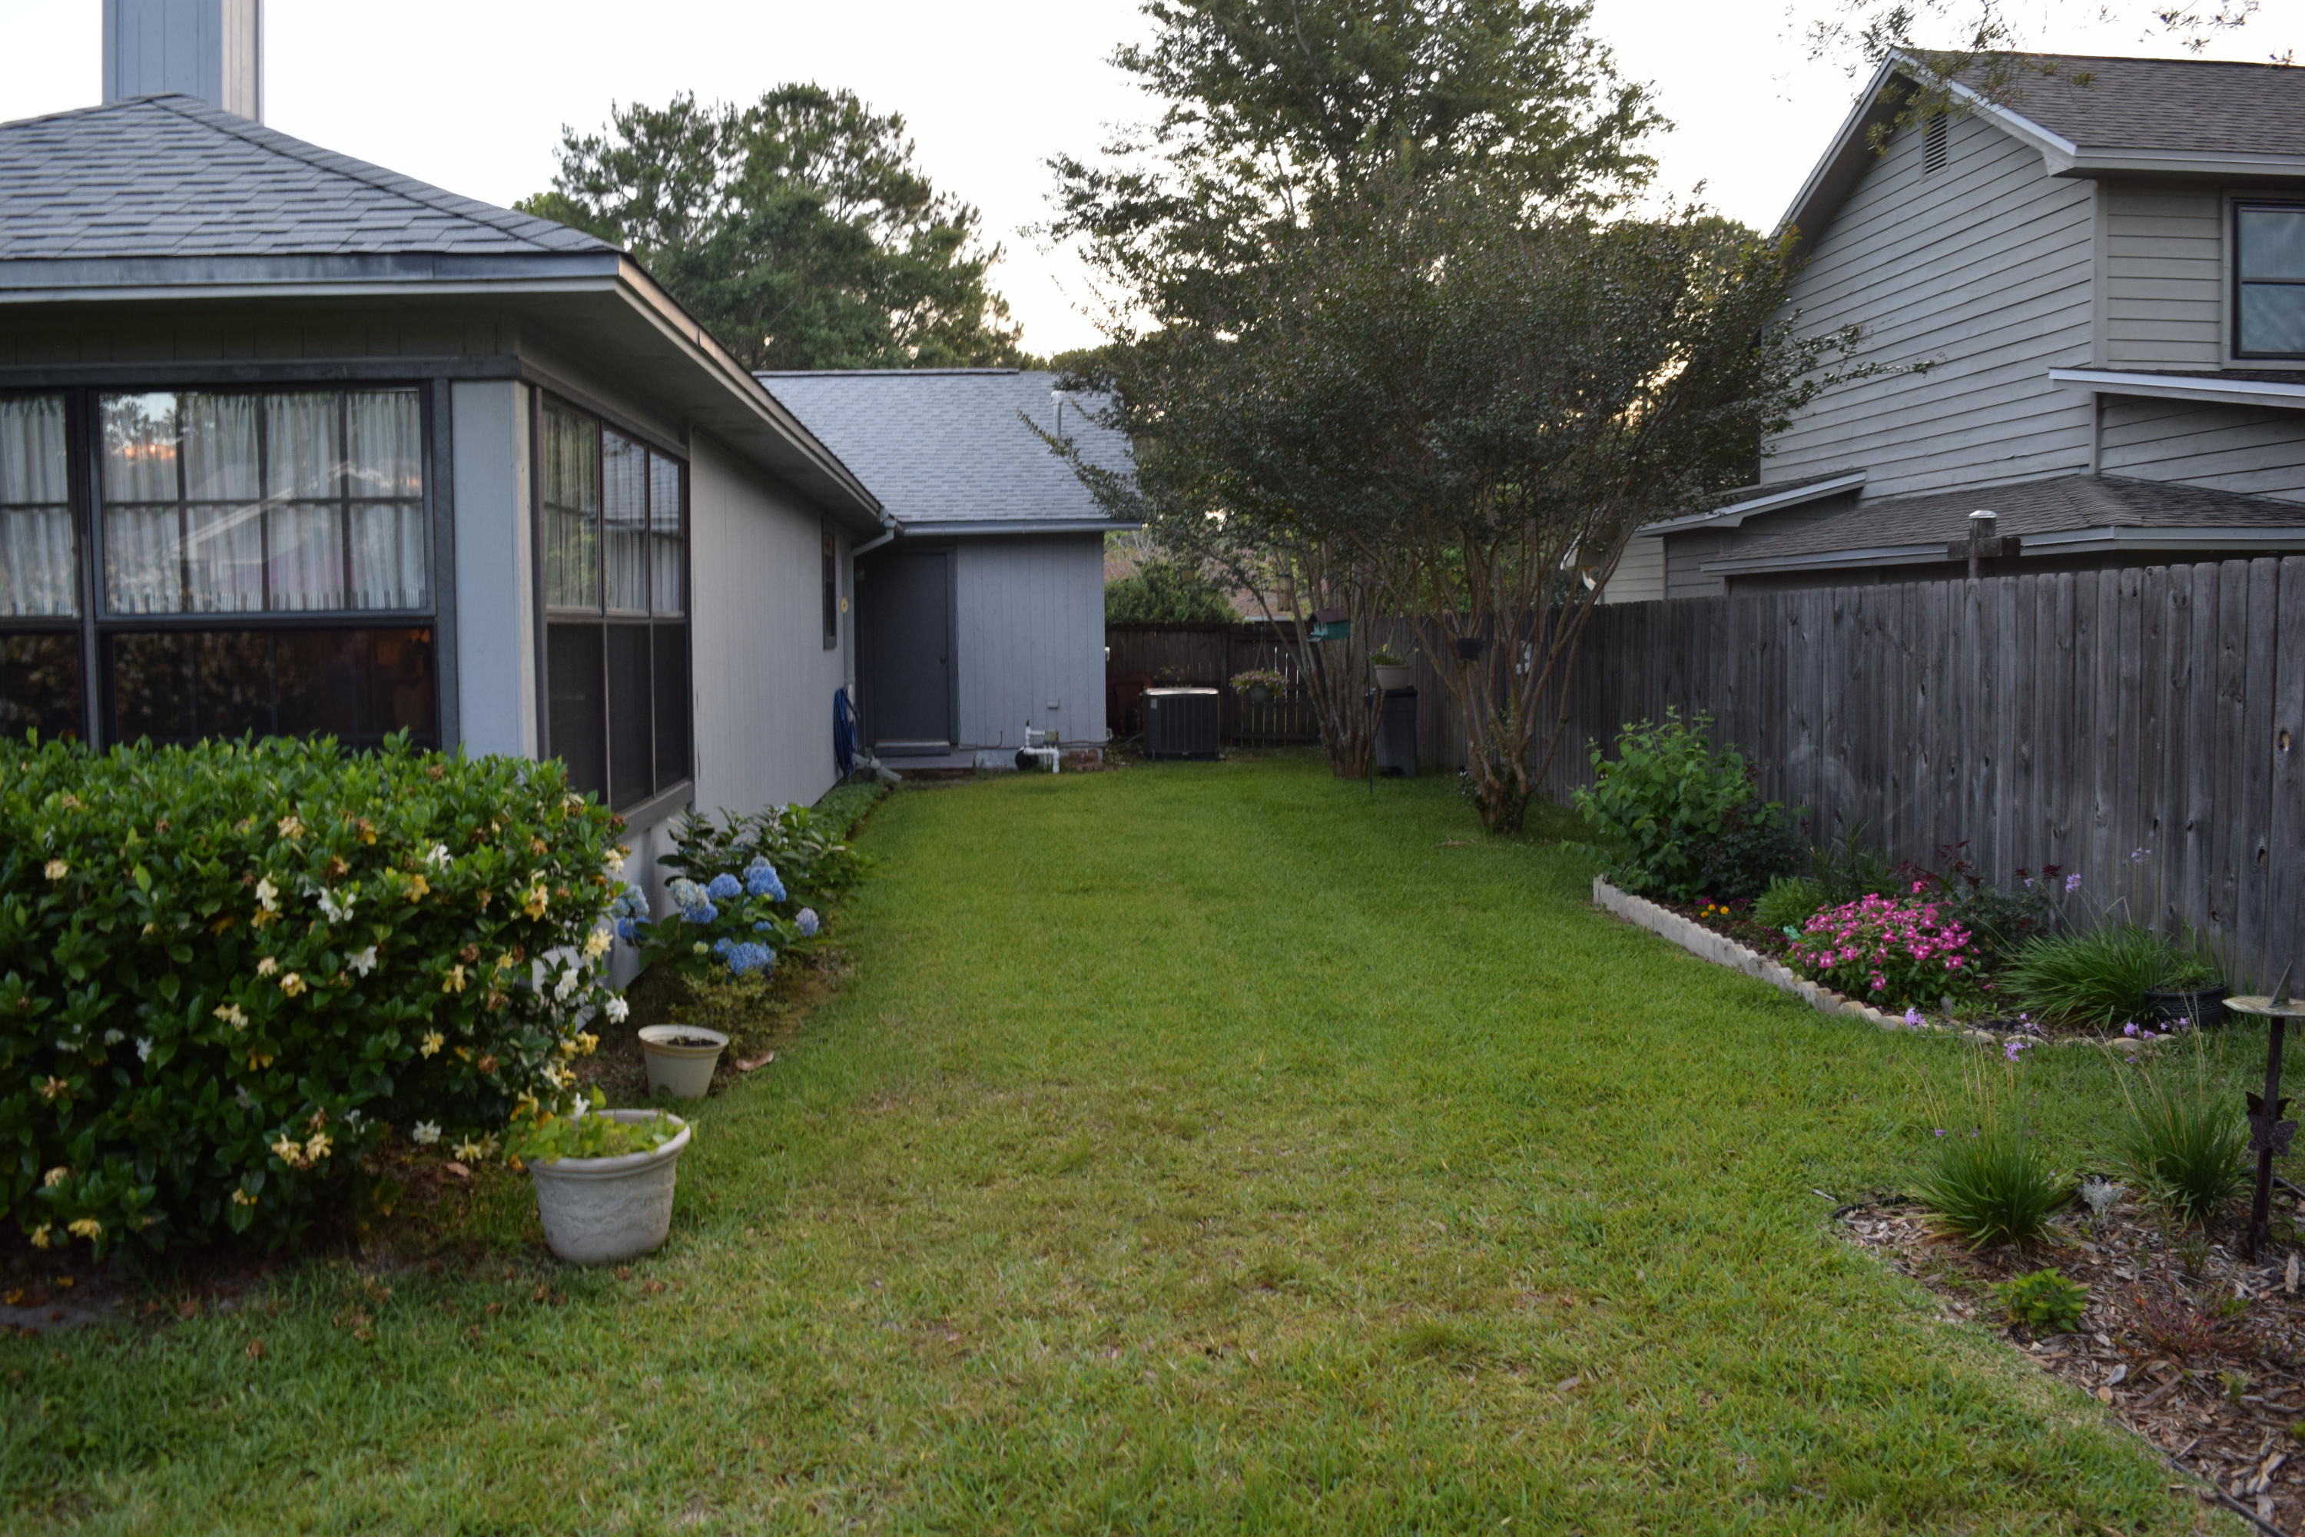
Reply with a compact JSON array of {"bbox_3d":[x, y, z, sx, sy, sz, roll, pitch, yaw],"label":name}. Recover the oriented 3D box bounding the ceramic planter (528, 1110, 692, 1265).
[{"bbox_3d":[-1.393,1.080,4.450,0.405,0.285,0.405,-5,5,0],"label":"ceramic planter"}]

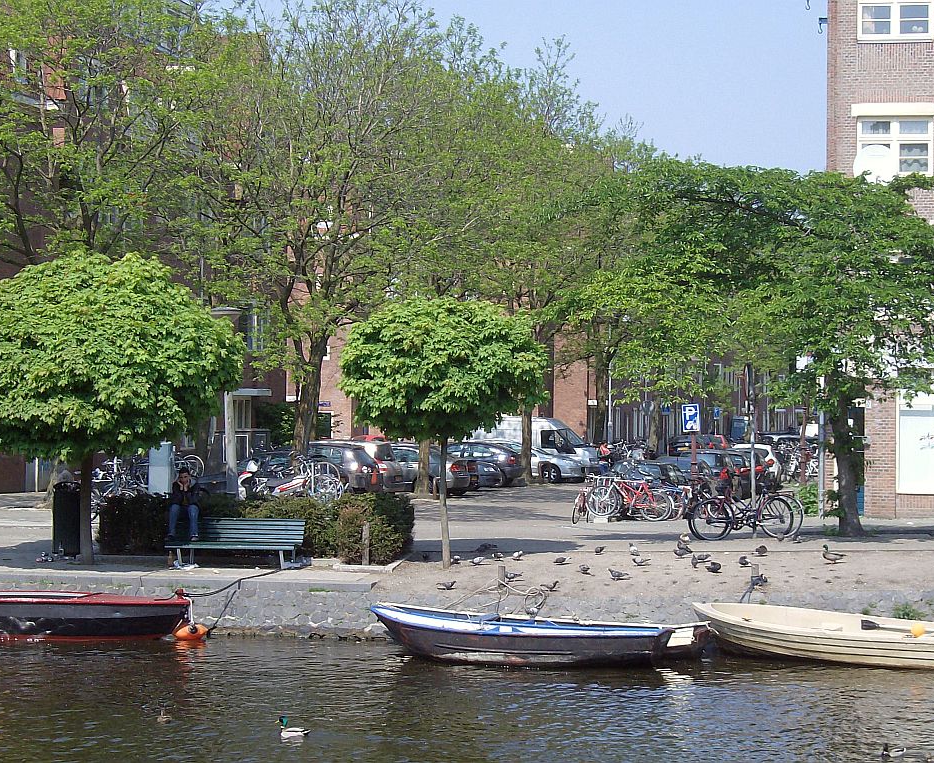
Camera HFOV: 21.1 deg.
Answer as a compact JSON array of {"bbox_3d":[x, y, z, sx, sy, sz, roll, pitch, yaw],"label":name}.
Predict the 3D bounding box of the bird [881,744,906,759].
[{"bbox_3d":[4.131,3.589,24.300,0.340,0.170,0.160,1,-1,-45],"label":"bird"}]

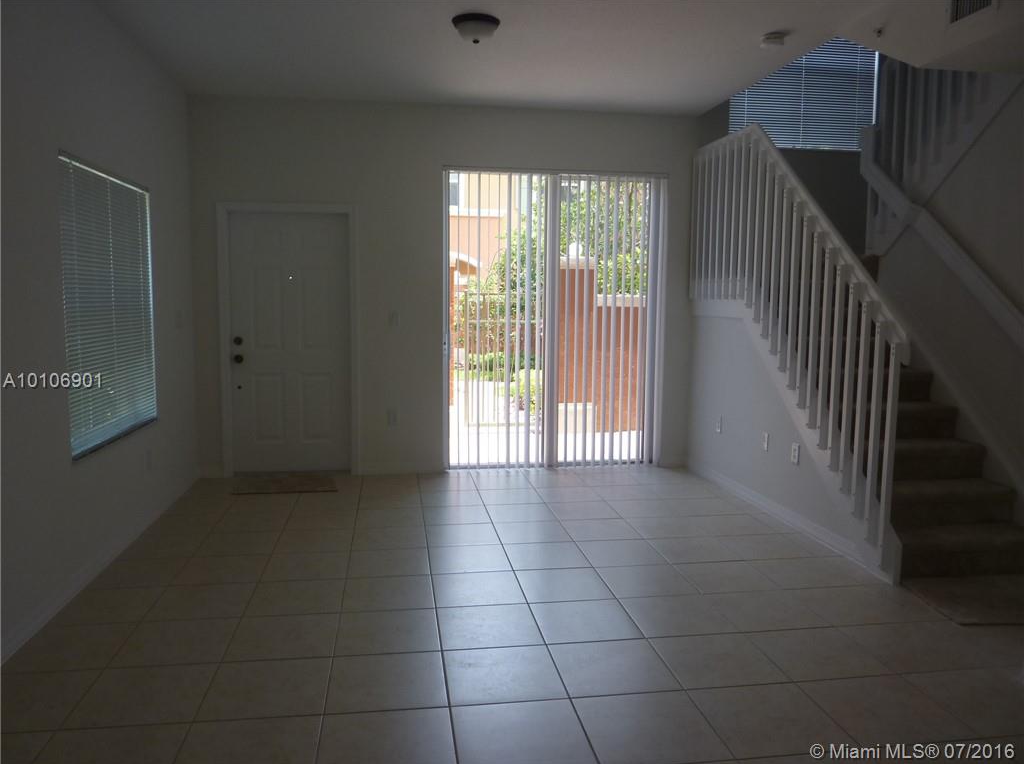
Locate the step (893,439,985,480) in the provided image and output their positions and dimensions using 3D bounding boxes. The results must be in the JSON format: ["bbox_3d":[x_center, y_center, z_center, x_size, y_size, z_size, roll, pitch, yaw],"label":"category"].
[{"bbox_3d":[2.325,0.466,4.386,0.799,0.197,0.326,0,6,-9],"label":"step"}]

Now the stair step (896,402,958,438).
[{"bbox_3d":[2.290,0.245,4.605,0.799,0.197,0.326,0,6,-9],"label":"stair step"}]

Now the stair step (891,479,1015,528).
[{"bbox_3d":[2.360,0.687,4.167,0.799,0.197,0.326,0,6,-9],"label":"stair step"}]

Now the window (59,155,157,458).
[{"bbox_3d":[-2.177,-0.405,3.990,0.059,1.383,1.252,0,6,-9],"label":"window"}]

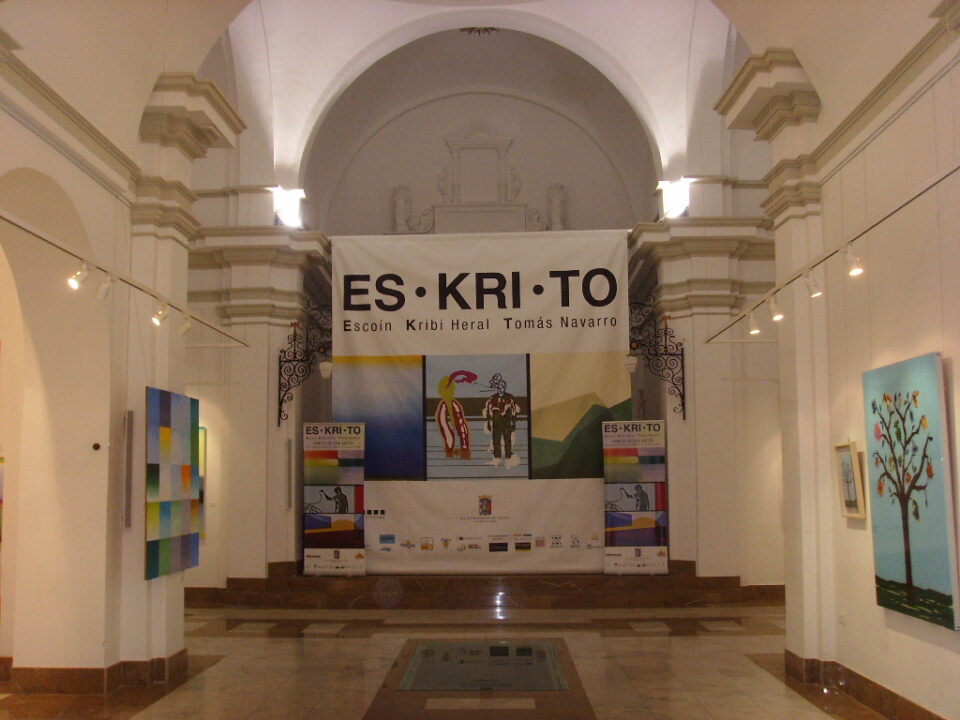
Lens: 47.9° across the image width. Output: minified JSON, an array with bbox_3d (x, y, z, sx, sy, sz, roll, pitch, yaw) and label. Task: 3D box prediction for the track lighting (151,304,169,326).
[{"bbox_3d":[-2.460,-0.342,8.300,0.085,0.160,0.115,-6,-9,42],"label":"track lighting"}]

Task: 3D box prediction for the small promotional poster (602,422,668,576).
[{"bbox_3d":[2.046,1.807,14.250,0.835,2.020,0.160,-1,-6,1],"label":"small promotional poster"}]

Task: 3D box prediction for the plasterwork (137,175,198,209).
[{"bbox_3d":[-2.616,-1.343,9.090,0.312,0.181,0.784,-1,-6,1],"label":"plasterwork"}]

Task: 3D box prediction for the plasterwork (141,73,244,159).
[{"bbox_3d":[-2.423,-1.960,9.104,0.573,0.402,1.367,-1,-6,1],"label":"plasterwork"}]

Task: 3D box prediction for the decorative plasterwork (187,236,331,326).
[{"bbox_3d":[-2.819,-1.011,14.091,1.683,1.168,0.841,-1,-6,1],"label":"decorative plasterwork"}]

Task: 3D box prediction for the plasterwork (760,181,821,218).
[{"bbox_3d":[2.557,-1.263,8.846,0.291,0.181,0.844,-1,-6,1],"label":"plasterwork"}]

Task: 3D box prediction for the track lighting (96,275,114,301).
[{"bbox_3d":[-2.482,-0.481,7.170,0.110,0.165,0.085,1,-6,-14],"label":"track lighting"}]

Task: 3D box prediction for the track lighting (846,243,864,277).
[{"bbox_3d":[2.307,-0.611,6.646,0.085,0.185,0.095,3,-7,-32],"label":"track lighting"}]

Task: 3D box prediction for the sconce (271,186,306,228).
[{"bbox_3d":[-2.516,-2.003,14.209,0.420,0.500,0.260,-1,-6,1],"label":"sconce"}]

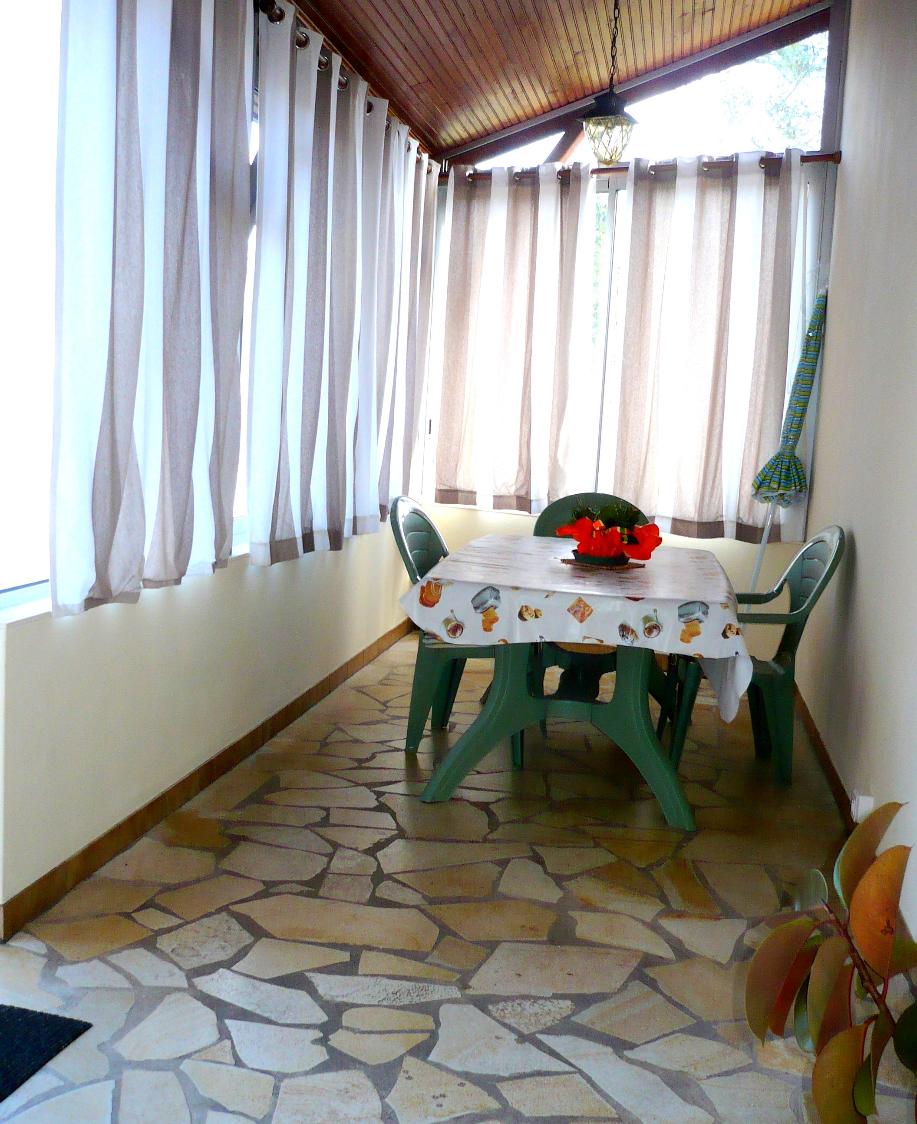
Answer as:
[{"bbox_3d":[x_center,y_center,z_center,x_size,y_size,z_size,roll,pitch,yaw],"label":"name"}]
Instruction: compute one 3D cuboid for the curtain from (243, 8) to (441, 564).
[{"bbox_3d":[-0.395,-0.970,5.089,0.170,1.793,2.660,4,7,10],"label":"curtain"}]

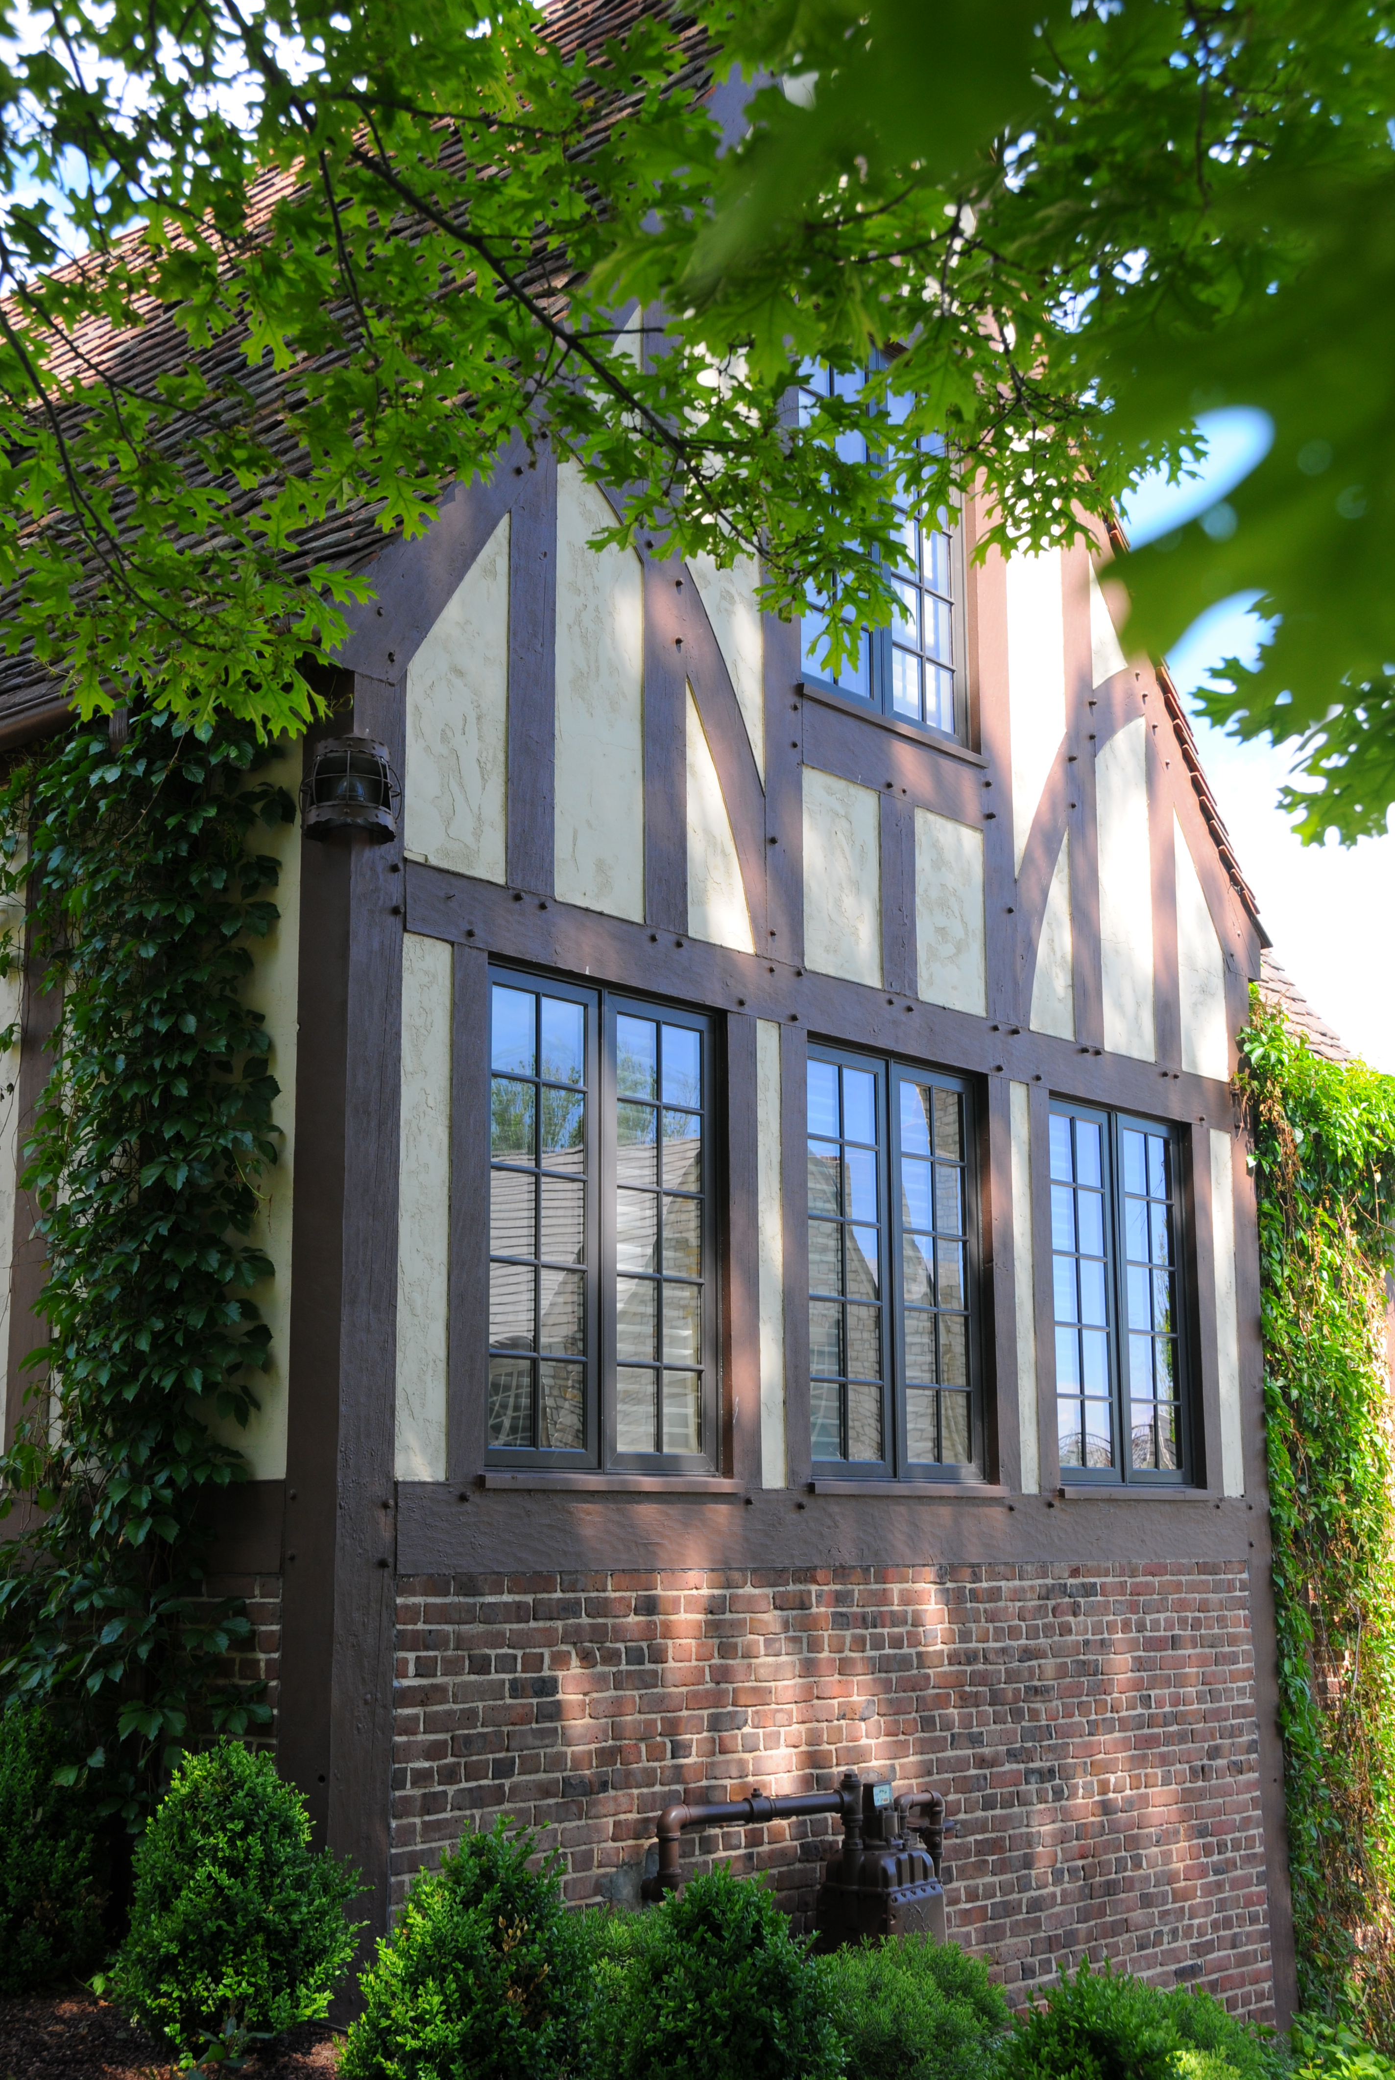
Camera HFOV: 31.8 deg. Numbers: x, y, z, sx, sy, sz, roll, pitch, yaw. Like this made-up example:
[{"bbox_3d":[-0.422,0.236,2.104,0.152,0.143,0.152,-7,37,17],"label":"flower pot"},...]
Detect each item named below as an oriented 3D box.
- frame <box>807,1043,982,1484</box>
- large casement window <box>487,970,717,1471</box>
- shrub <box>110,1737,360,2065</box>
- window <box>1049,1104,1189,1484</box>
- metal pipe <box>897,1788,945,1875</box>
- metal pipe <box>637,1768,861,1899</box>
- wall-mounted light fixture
[{"bbox_3d":[0.621,0.761,8.299,0.091,1.434,1.023,-11,-15,41],"label":"frame"},{"bbox_3d":[-0.321,0.556,7.265,0.091,1.434,1.031,-11,-15,41],"label":"large casement window"},{"bbox_3d":[-1.104,2.052,5.890,0.577,0.708,0.577,0,-12,-3],"label":"shrub"},{"bbox_3d":[1.556,0.965,9.326,0.091,1.434,1.013,-11,-15,41],"label":"window"},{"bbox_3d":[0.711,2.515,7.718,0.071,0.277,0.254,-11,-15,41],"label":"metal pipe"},{"bbox_3d":[0.176,2.329,7.192,0.132,0.292,0.925,-11,-15,41],"label":"metal pipe"},{"bbox_3d":[-0.926,-0.677,6.531,0.263,0.263,0.253,0,-12,-3],"label":"wall-mounted light fixture"}]

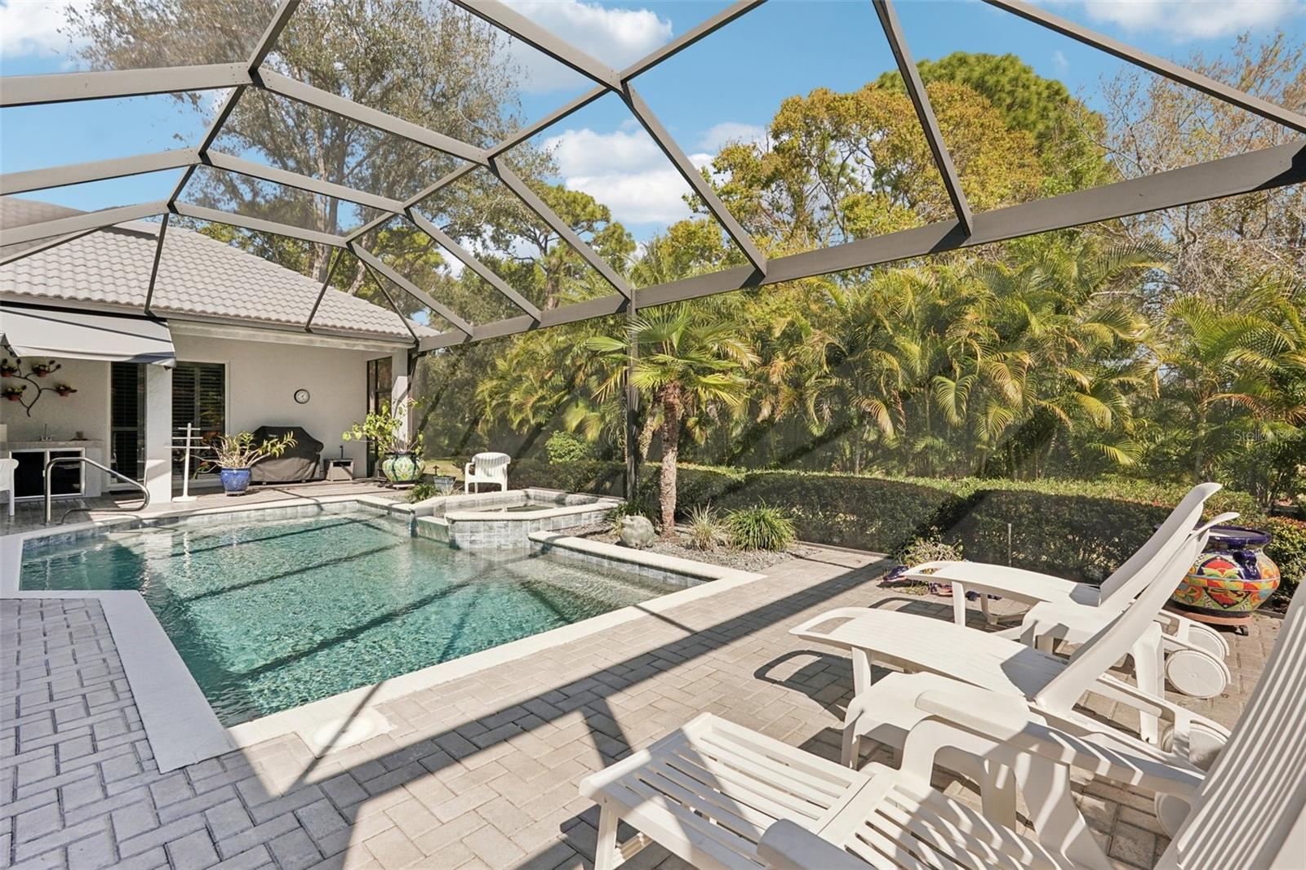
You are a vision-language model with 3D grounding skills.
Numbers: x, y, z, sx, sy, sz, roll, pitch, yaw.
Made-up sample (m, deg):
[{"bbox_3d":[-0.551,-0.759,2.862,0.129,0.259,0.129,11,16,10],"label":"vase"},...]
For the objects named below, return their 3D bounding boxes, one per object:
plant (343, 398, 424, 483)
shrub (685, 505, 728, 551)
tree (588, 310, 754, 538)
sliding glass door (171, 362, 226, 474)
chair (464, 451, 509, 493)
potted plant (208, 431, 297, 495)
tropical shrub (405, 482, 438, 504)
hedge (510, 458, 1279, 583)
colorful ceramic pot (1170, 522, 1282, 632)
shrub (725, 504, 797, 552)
[{"bbox_3d":[-5.470,0.170,11.850,1.450,1.760,1.250,0,0,0],"label":"plant"},{"bbox_3d":[0.565,0.955,6.120,0.460,0.470,0.460,0,0,0],"label":"shrub"},{"bbox_3d":[0.220,-0.150,6.620,1.900,2.680,1.850,0,0,0],"label":"tree"},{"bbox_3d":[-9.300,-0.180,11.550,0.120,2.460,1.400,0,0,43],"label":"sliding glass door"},{"bbox_3d":[-2.850,0.735,9.950,0.630,0.840,0.620,0,0,0],"label":"chair"},{"bbox_3d":[-7.180,0.500,10.400,1.150,1.150,1.350,0,0,43],"label":"potted plant"},{"bbox_3d":[-3.960,0.985,9.950,0.540,0.380,0.520,0,0,0],"label":"tropical shrub"},{"bbox_3d":[0.960,0.810,7.830,9.700,0.800,1.000,0,0,43],"label":"hedge"},{"bbox_3d":[3.510,0.905,3.640,0.580,0.580,0.580,0,0,0],"label":"colorful ceramic pot"},{"bbox_3d":[1.140,0.960,6.150,0.740,0.460,0.720,0,0,0],"label":"shrub"}]

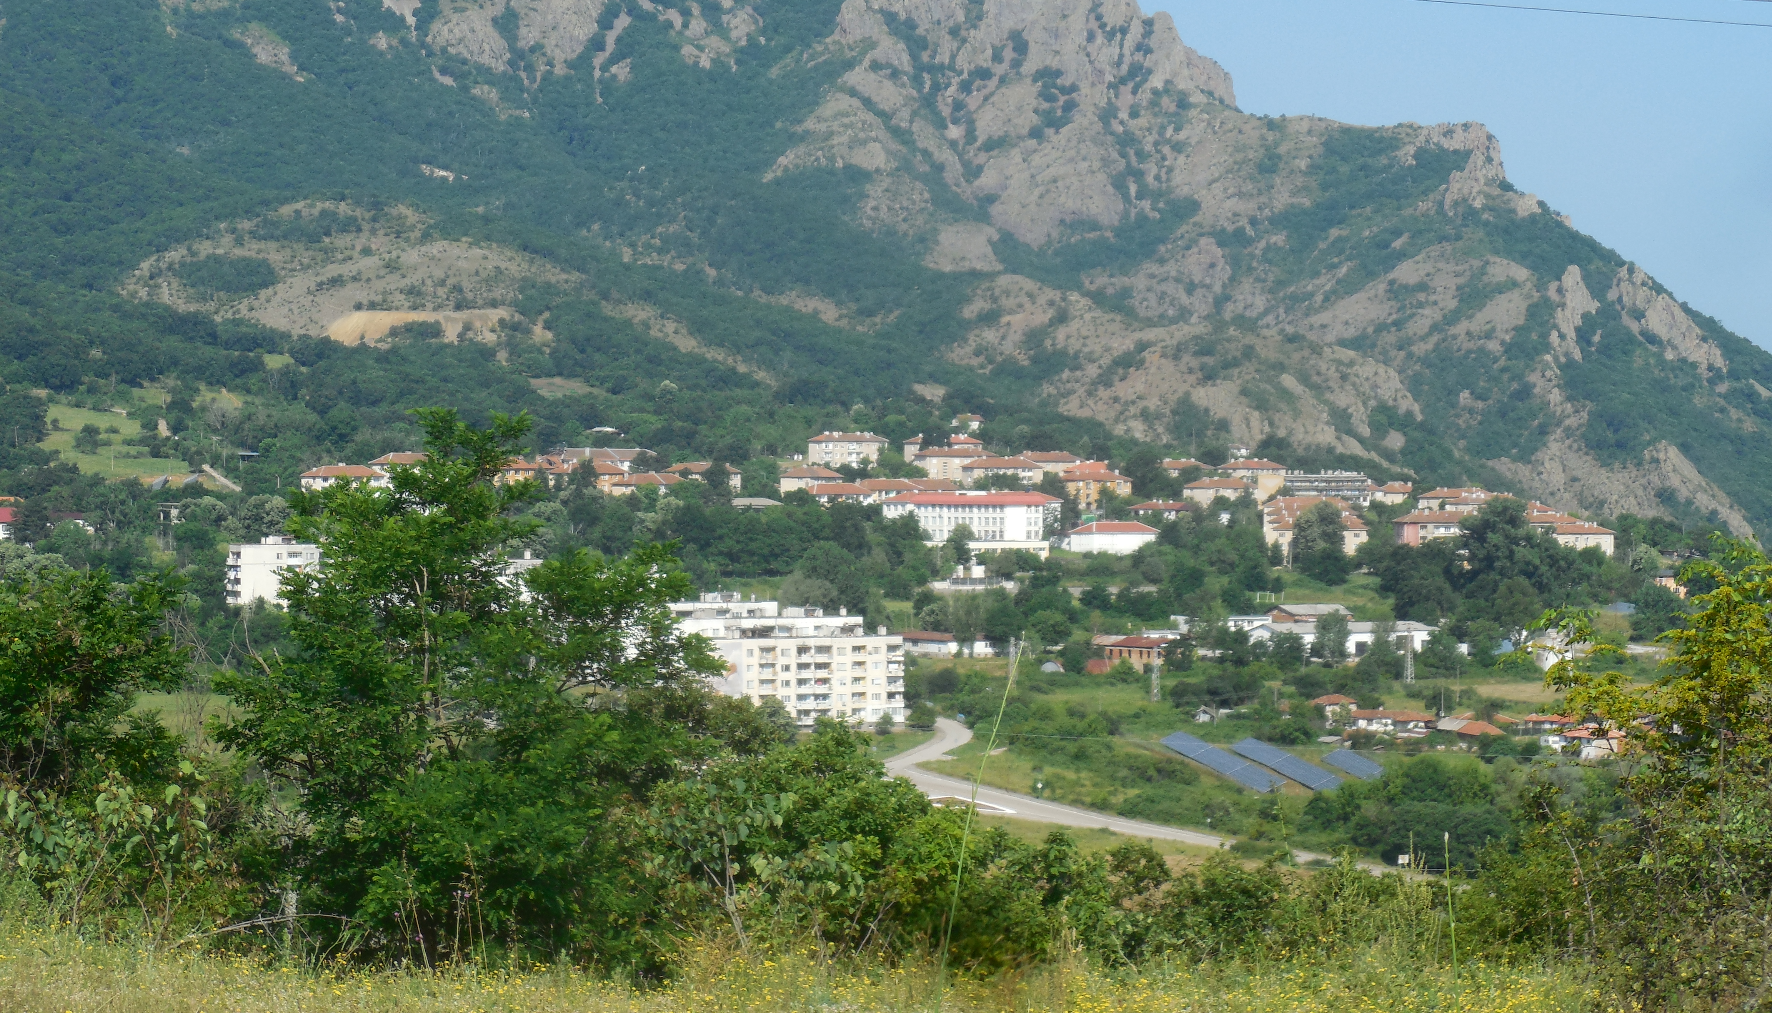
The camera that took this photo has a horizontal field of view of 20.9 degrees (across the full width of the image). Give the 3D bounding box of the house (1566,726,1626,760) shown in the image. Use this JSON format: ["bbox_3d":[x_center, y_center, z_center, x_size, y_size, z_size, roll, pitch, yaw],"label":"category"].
[{"bbox_3d":[151.100,50.400,1025.000,12.000,7.400,8.800,0,0,17],"label":"house"}]

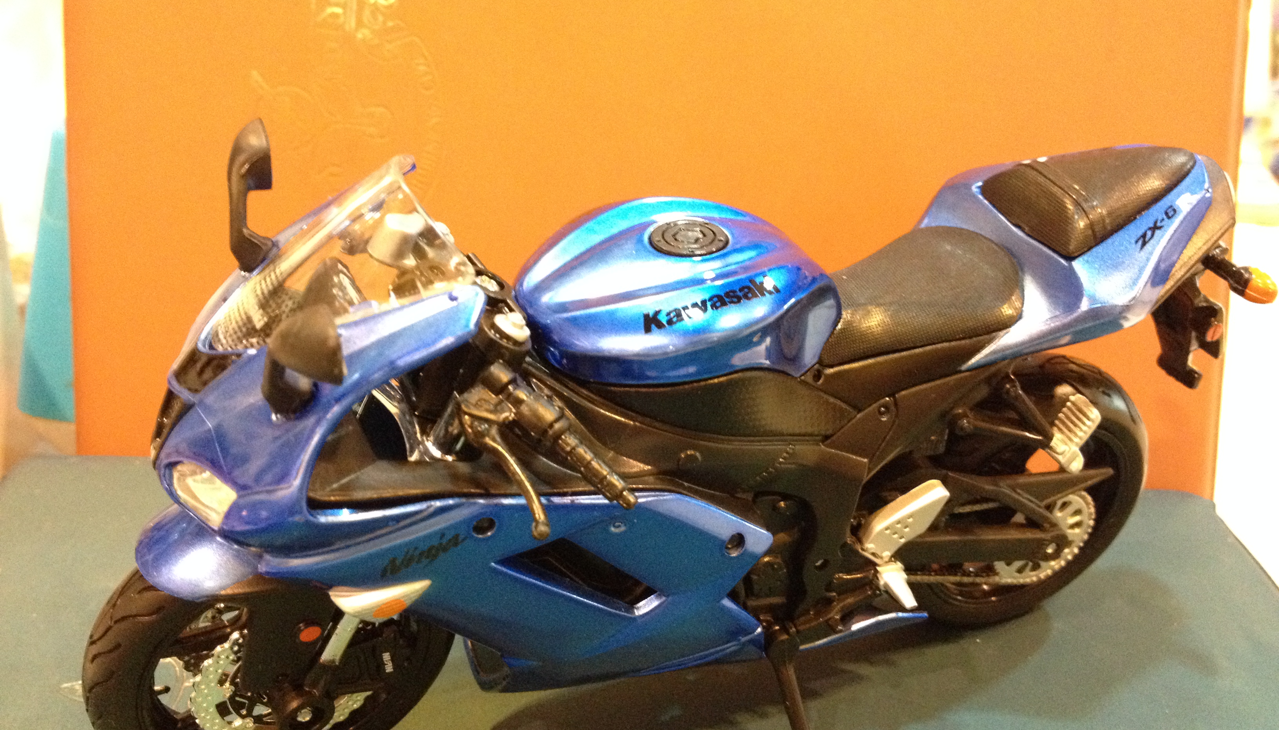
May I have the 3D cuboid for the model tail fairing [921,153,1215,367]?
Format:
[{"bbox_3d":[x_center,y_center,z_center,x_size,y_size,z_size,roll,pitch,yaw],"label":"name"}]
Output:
[{"bbox_3d":[0.063,-0.018,0.190,0.049,0.024,0.025,-9,34,-19],"label":"model tail fairing"}]

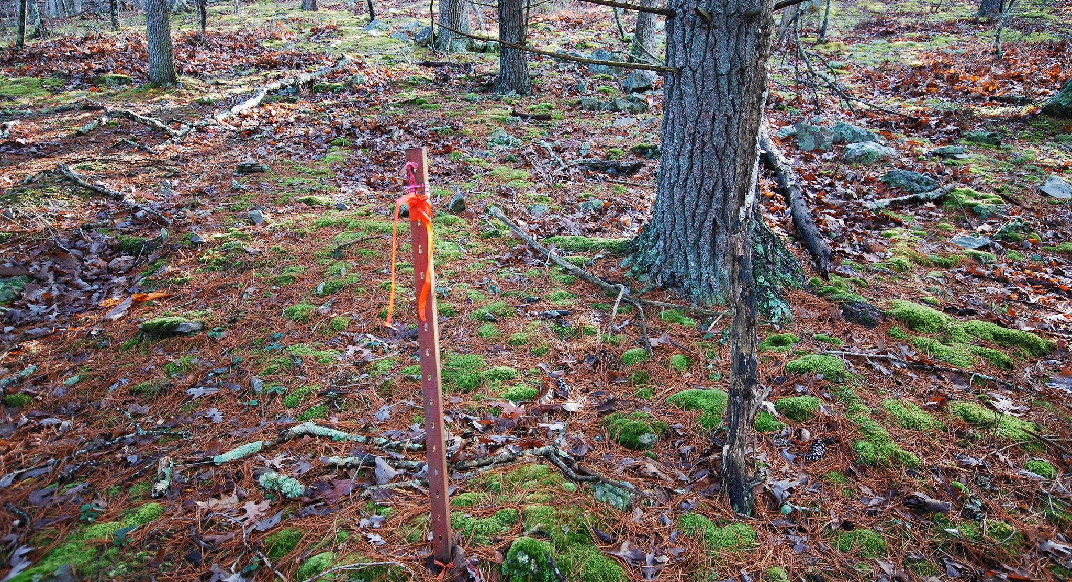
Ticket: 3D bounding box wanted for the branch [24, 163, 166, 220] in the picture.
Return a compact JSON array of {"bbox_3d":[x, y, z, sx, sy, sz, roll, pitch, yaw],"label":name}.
[{"bbox_3d":[-3.380,-0.809,5.142,1.970,0.150,0.335,13,32,28],"label":"branch"}]

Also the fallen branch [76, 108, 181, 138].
[{"bbox_3d":[-4.243,-1.779,6.967,1.194,0.220,0.385,2,28,10],"label":"fallen branch"}]

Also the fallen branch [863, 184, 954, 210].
[{"bbox_3d":[2.626,-0.663,4.607,0.720,0.085,0.100,-12,15,-11],"label":"fallen branch"}]

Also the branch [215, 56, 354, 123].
[{"bbox_3d":[-3.138,-2.860,8.825,0.563,0.261,3.865,1,29,8],"label":"branch"}]

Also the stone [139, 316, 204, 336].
[{"bbox_3d":[-1.832,0.157,3.280,0.310,0.075,0.150,-6,13,-29],"label":"stone"}]

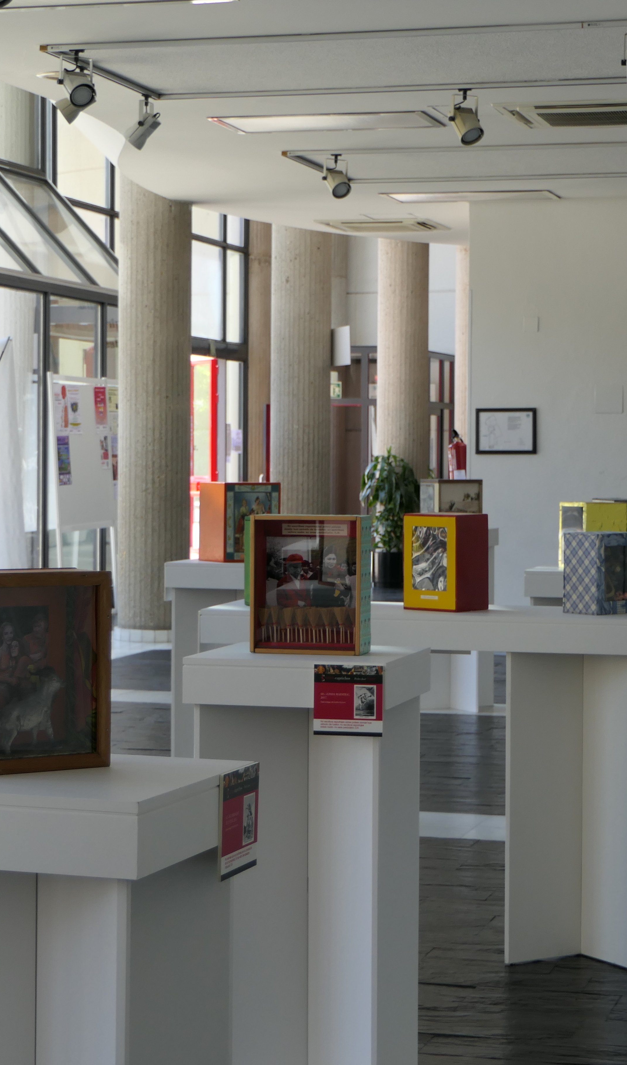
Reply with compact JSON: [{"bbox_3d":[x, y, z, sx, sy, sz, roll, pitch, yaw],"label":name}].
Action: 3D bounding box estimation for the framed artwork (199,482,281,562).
[{"bbox_3d":[-0.312,-0.045,9.672,0.271,0.331,0.222,-1,2,-31],"label":"framed artwork"}]

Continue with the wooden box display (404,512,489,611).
[{"bbox_3d":[0.399,0.090,6.774,0.189,0.283,0.168,2,3,38],"label":"wooden box display"}]

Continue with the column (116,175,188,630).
[{"bbox_3d":[-1.237,-0.958,17.611,0.565,3.510,0.565,0,2,0],"label":"column"}]

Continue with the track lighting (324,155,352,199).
[{"bbox_3d":[0.153,-2.272,14.446,0.160,0.282,0.200,-1,2,-31],"label":"track lighting"}]

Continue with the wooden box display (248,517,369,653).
[{"bbox_3d":[-0.004,0.121,5.351,0.261,0.322,0.134,1,2,12],"label":"wooden box display"}]

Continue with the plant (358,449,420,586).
[{"bbox_3d":[0.847,-0.142,25.311,0.620,1.570,0.620,1,2,15],"label":"plant"}]

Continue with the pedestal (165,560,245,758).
[{"bbox_3d":[-0.344,0.658,10.209,0.510,1.050,0.510,1,2,15],"label":"pedestal"}]

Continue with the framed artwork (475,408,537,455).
[{"bbox_3d":[1.475,-0.771,17.295,0.447,0.350,0.030,1,2,15],"label":"framed artwork"}]

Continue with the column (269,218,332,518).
[{"bbox_3d":[-0.112,-1.079,21.425,0.565,3.510,0.565,0,2,0],"label":"column"}]

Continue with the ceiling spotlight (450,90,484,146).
[{"bbox_3d":[0.800,-2.173,11.846,0.160,0.292,0.200,-1,2,-31],"label":"ceiling spotlight"}]

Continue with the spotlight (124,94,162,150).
[{"bbox_3d":[-0.925,-2.227,12.287,0.200,0.297,0.160,1,2,23],"label":"spotlight"}]

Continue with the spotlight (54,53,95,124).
[{"bbox_3d":[-1.121,-2.107,10.667,0.170,0.300,0.210,-1,2,-22],"label":"spotlight"}]

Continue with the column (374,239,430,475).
[{"bbox_3d":[1.026,-1.472,25.864,0.600,4.200,0.600,1,2,15],"label":"column"}]

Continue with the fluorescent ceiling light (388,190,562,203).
[{"bbox_3d":[1.193,-2.531,16.942,1.240,0.050,0.600,1,2,16],"label":"fluorescent ceiling light"}]

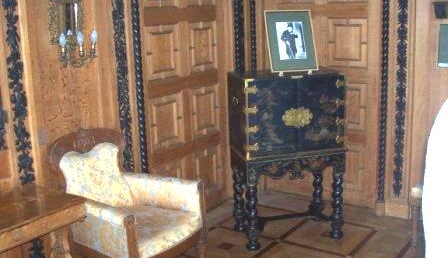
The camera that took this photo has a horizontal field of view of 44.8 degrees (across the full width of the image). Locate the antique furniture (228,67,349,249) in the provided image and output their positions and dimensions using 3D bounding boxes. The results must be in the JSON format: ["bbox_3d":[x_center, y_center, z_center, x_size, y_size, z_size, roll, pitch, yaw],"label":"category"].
[{"bbox_3d":[0.454,0.193,3.921,0.730,1.200,0.432,-5,12,-15],"label":"antique furniture"}]

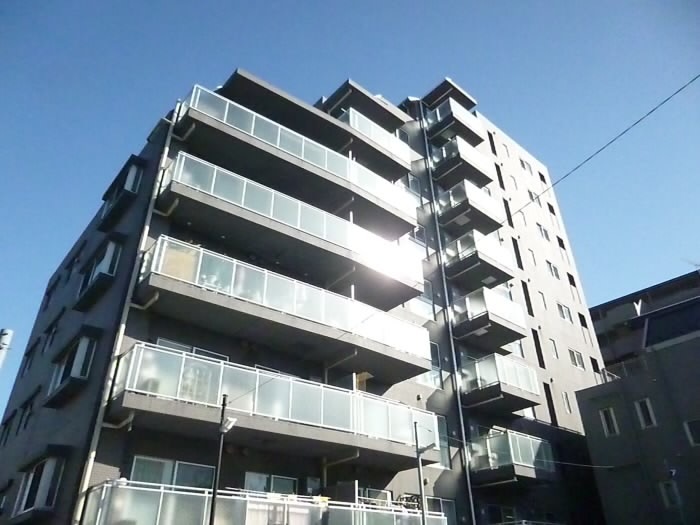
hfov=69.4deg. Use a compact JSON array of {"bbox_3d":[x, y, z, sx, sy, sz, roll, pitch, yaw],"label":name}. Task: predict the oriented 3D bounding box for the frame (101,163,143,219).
[{"bbox_3d":[-7.167,-2.128,15.966,0.360,1.010,1.850,25,-40,-34],"label":"frame"}]

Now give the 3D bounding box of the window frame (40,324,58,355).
[{"bbox_3d":[-10.972,2.801,18.530,0.100,1.040,1.339,24,-40,-34],"label":"window frame"}]

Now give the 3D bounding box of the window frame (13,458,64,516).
[{"bbox_3d":[-7.064,5.121,11.433,0.376,0.997,1.981,24,-40,-34],"label":"window frame"}]

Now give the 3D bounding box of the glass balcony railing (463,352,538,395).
[{"bbox_3d":[5.883,4.659,19.859,2.665,1.149,1.753,24,-40,-34],"label":"glass balcony railing"}]

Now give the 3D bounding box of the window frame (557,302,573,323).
[{"bbox_3d":[12.506,2.954,29.343,1.430,1.080,0.120,24,-40,-34],"label":"window frame"}]

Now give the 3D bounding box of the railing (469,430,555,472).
[{"bbox_3d":[5.943,7.088,18.431,2.680,1.110,1.700,24,-40,-34],"label":"railing"}]

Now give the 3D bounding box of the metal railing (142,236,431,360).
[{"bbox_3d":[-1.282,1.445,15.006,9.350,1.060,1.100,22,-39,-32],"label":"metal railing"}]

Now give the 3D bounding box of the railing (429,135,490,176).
[{"bbox_3d":[5.739,-4.959,25.951,2.665,1.149,1.753,24,-40,-34],"label":"railing"}]

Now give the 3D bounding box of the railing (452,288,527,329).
[{"bbox_3d":[5.848,2.276,21.369,2.665,1.149,1.753,24,-40,-34],"label":"railing"}]

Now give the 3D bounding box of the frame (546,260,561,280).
[{"bbox_3d":[12.378,0.521,30.782,1.283,0.998,0.100,24,-40,-34],"label":"frame"}]

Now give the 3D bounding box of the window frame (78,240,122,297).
[{"bbox_3d":[-7.138,0.288,14.445,0.360,1.000,1.850,25,-40,-34],"label":"window frame"}]

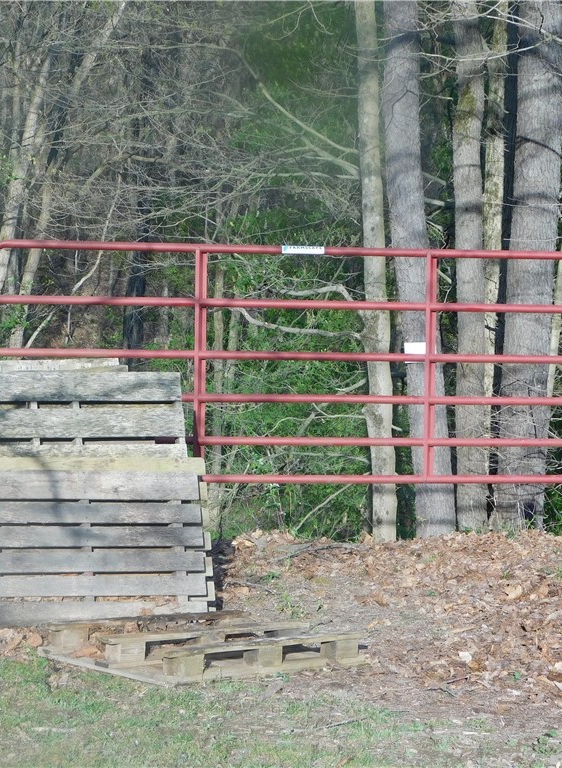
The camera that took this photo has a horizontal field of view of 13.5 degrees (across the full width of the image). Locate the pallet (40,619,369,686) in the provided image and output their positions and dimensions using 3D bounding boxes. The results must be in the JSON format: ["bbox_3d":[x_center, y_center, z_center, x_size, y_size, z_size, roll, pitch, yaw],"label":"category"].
[{"bbox_3d":[-0.353,1.205,10.931,1.160,0.144,0.970,0,3,-41],"label":"pallet"}]

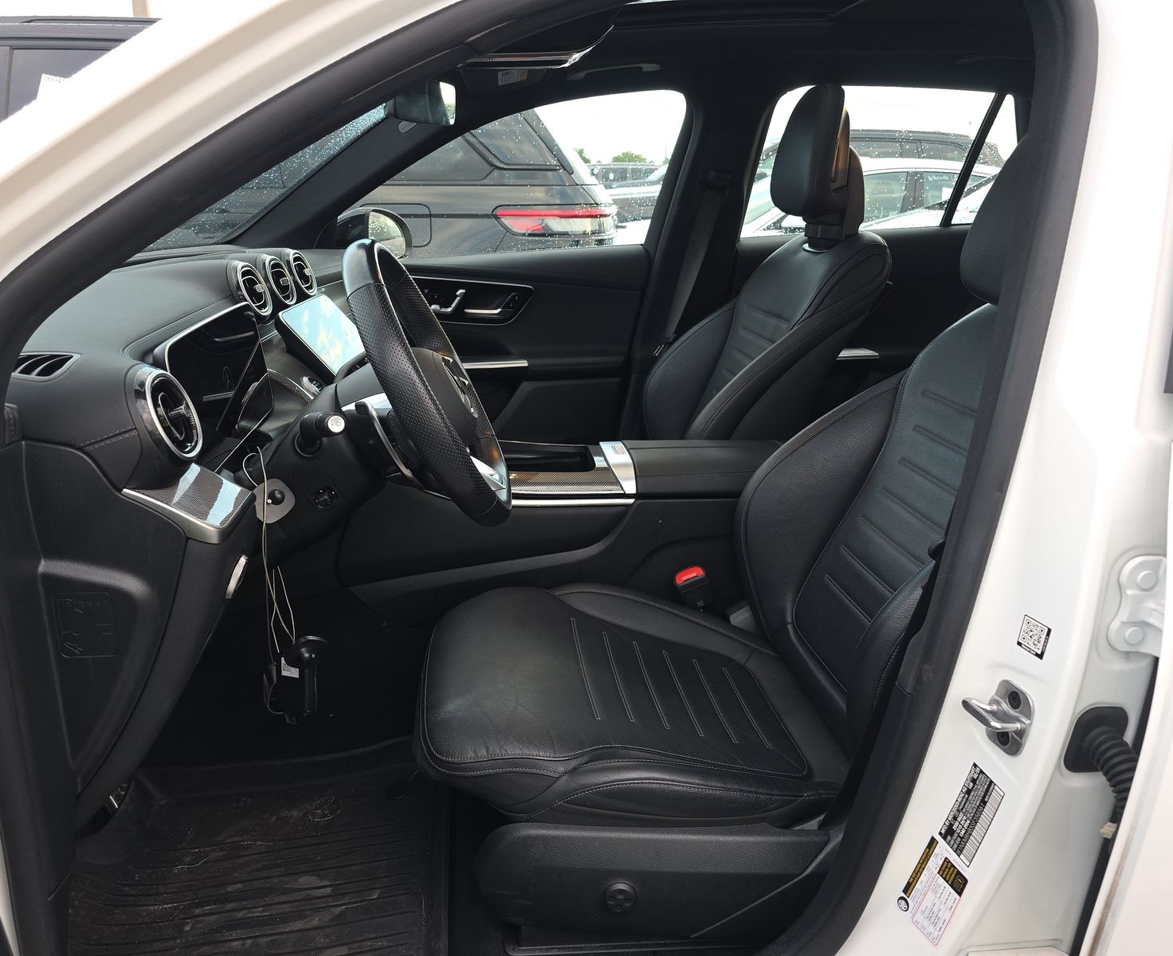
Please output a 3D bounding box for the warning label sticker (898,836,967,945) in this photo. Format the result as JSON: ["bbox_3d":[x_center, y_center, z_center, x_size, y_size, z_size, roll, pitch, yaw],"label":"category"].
[{"bbox_3d":[0.316,0.376,0.772,0.002,0.071,0.050,17,11,-19],"label":"warning label sticker"}]

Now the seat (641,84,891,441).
[{"bbox_3d":[0.108,-0.319,1.766,0.890,0.920,0.540,-3,19,-8],"label":"seat"}]

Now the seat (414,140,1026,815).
[{"bbox_3d":[0.228,-0.037,1.094,0.915,0.870,0.545,-3,19,-8],"label":"seat"}]

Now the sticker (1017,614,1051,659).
[{"bbox_3d":[0.362,0.129,0.685,0.002,0.027,0.027,4,16,-17],"label":"sticker"}]

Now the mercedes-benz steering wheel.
[{"bbox_3d":[-0.198,-0.099,1.009,0.090,0.360,0.370,-26,20,3],"label":"mercedes-benz steering wheel"}]

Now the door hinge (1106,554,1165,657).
[{"bbox_3d":[0.448,0.103,0.675,0.060,0.078,0.045,8,16,10],"label":"door hinge"}]

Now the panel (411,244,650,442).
[{"bbox_3d":[-0.264,-0.281,2.066,0.850,0.590,0.120,-3,19,-8],"label":"panel"}]

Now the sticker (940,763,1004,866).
[{"bbox_3d":[0.338,0.295,0.742,0.002,0.075,0.047,18,11,-14],"label":"sticker"}]

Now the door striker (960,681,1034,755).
[{"bbox_3d":[0.342,0.198,0.708,0.038,0.062,0.042,11,15,-15],"label":"door striker"}]

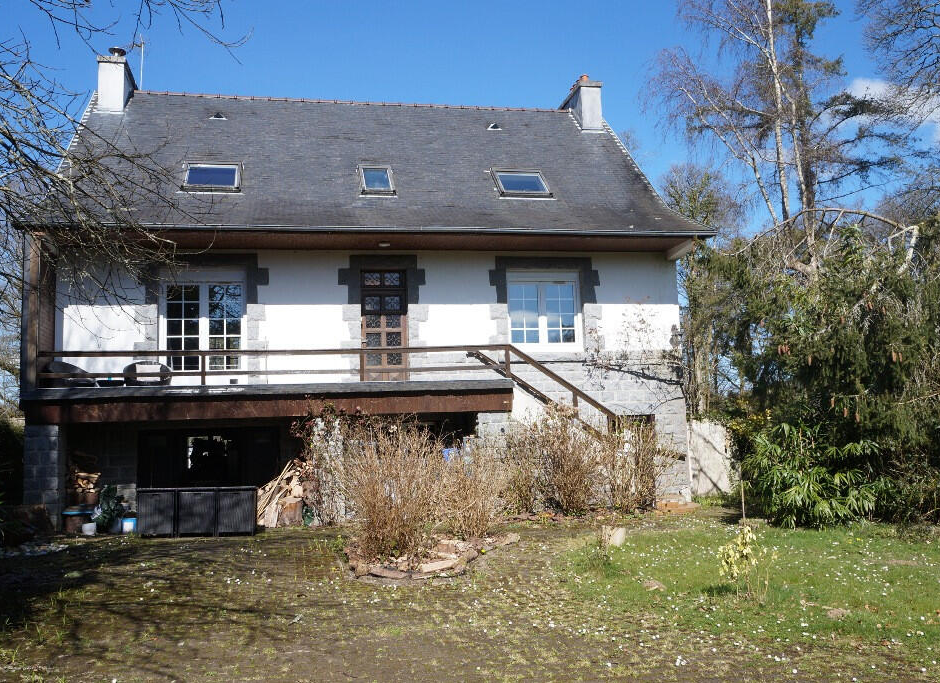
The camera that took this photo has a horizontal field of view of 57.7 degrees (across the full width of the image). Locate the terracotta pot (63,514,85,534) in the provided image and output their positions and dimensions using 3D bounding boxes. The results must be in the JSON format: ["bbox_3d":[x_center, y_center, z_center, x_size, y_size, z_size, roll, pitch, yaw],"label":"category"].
[{"bbox_3d":[-6.725,3.068,14.508,0.366,0.345,0.366,-1,-7,-11],"label":"terracotta pot"}]

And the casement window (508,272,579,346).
[{"bbox_3d":[1.501,-0.644,17.230,1.488,1.519,0.118,-1,-7,-11],"label":"casement window"}]

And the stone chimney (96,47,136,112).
[{"bbox_3d":[-8.219,-5.839,19.999,0.611,1.675,1.714,-1,-7,-11],"label":"stone chimney"}]

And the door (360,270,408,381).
[{"bbox_3d":[-1.660,-0.275,16.571,0.864,2.242,0.118,-1,-7,-11],"label":"door"}]

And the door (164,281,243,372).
[{"bbox_3d":[-4.974,-0.212,15.920,1.552,1.841,0.118,-1,-7,-11],"label":"door"}]

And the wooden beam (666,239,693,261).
[{"bbox_3d":[4.279,-1.898,17.161,0.236,0.276,1.133,-1,-7,-11],"label":"wooden beam"}]

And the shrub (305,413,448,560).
[{"bbox_3d":[-1.141,1.704,10.181,1.560,1.658,1.478,-1,-7,-11],"label":"shrub"}]

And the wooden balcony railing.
[{"bbox_3d":[-2.211,0.907,15.075,10.133,1.623,0.197,-1,-7,-11],"label":"wooden balcony railing"}]

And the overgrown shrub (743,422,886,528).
[{"bbox_3d":[5.086,1.932,12.674,1.980,1.446,1.478,-1,-7,-11],"label":"overgrown shrub"}]

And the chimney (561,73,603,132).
[{"bbox_3d":[2.883,-5.928,22.169,0.621,1.576,1.763,-1,-7,-11],"label":"chimney"}]

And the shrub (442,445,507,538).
[{"bbox_3d":[0.064,2.046,11.686,0.875,1.262,0.936,-2,-7,0],"label":"shrub"}]

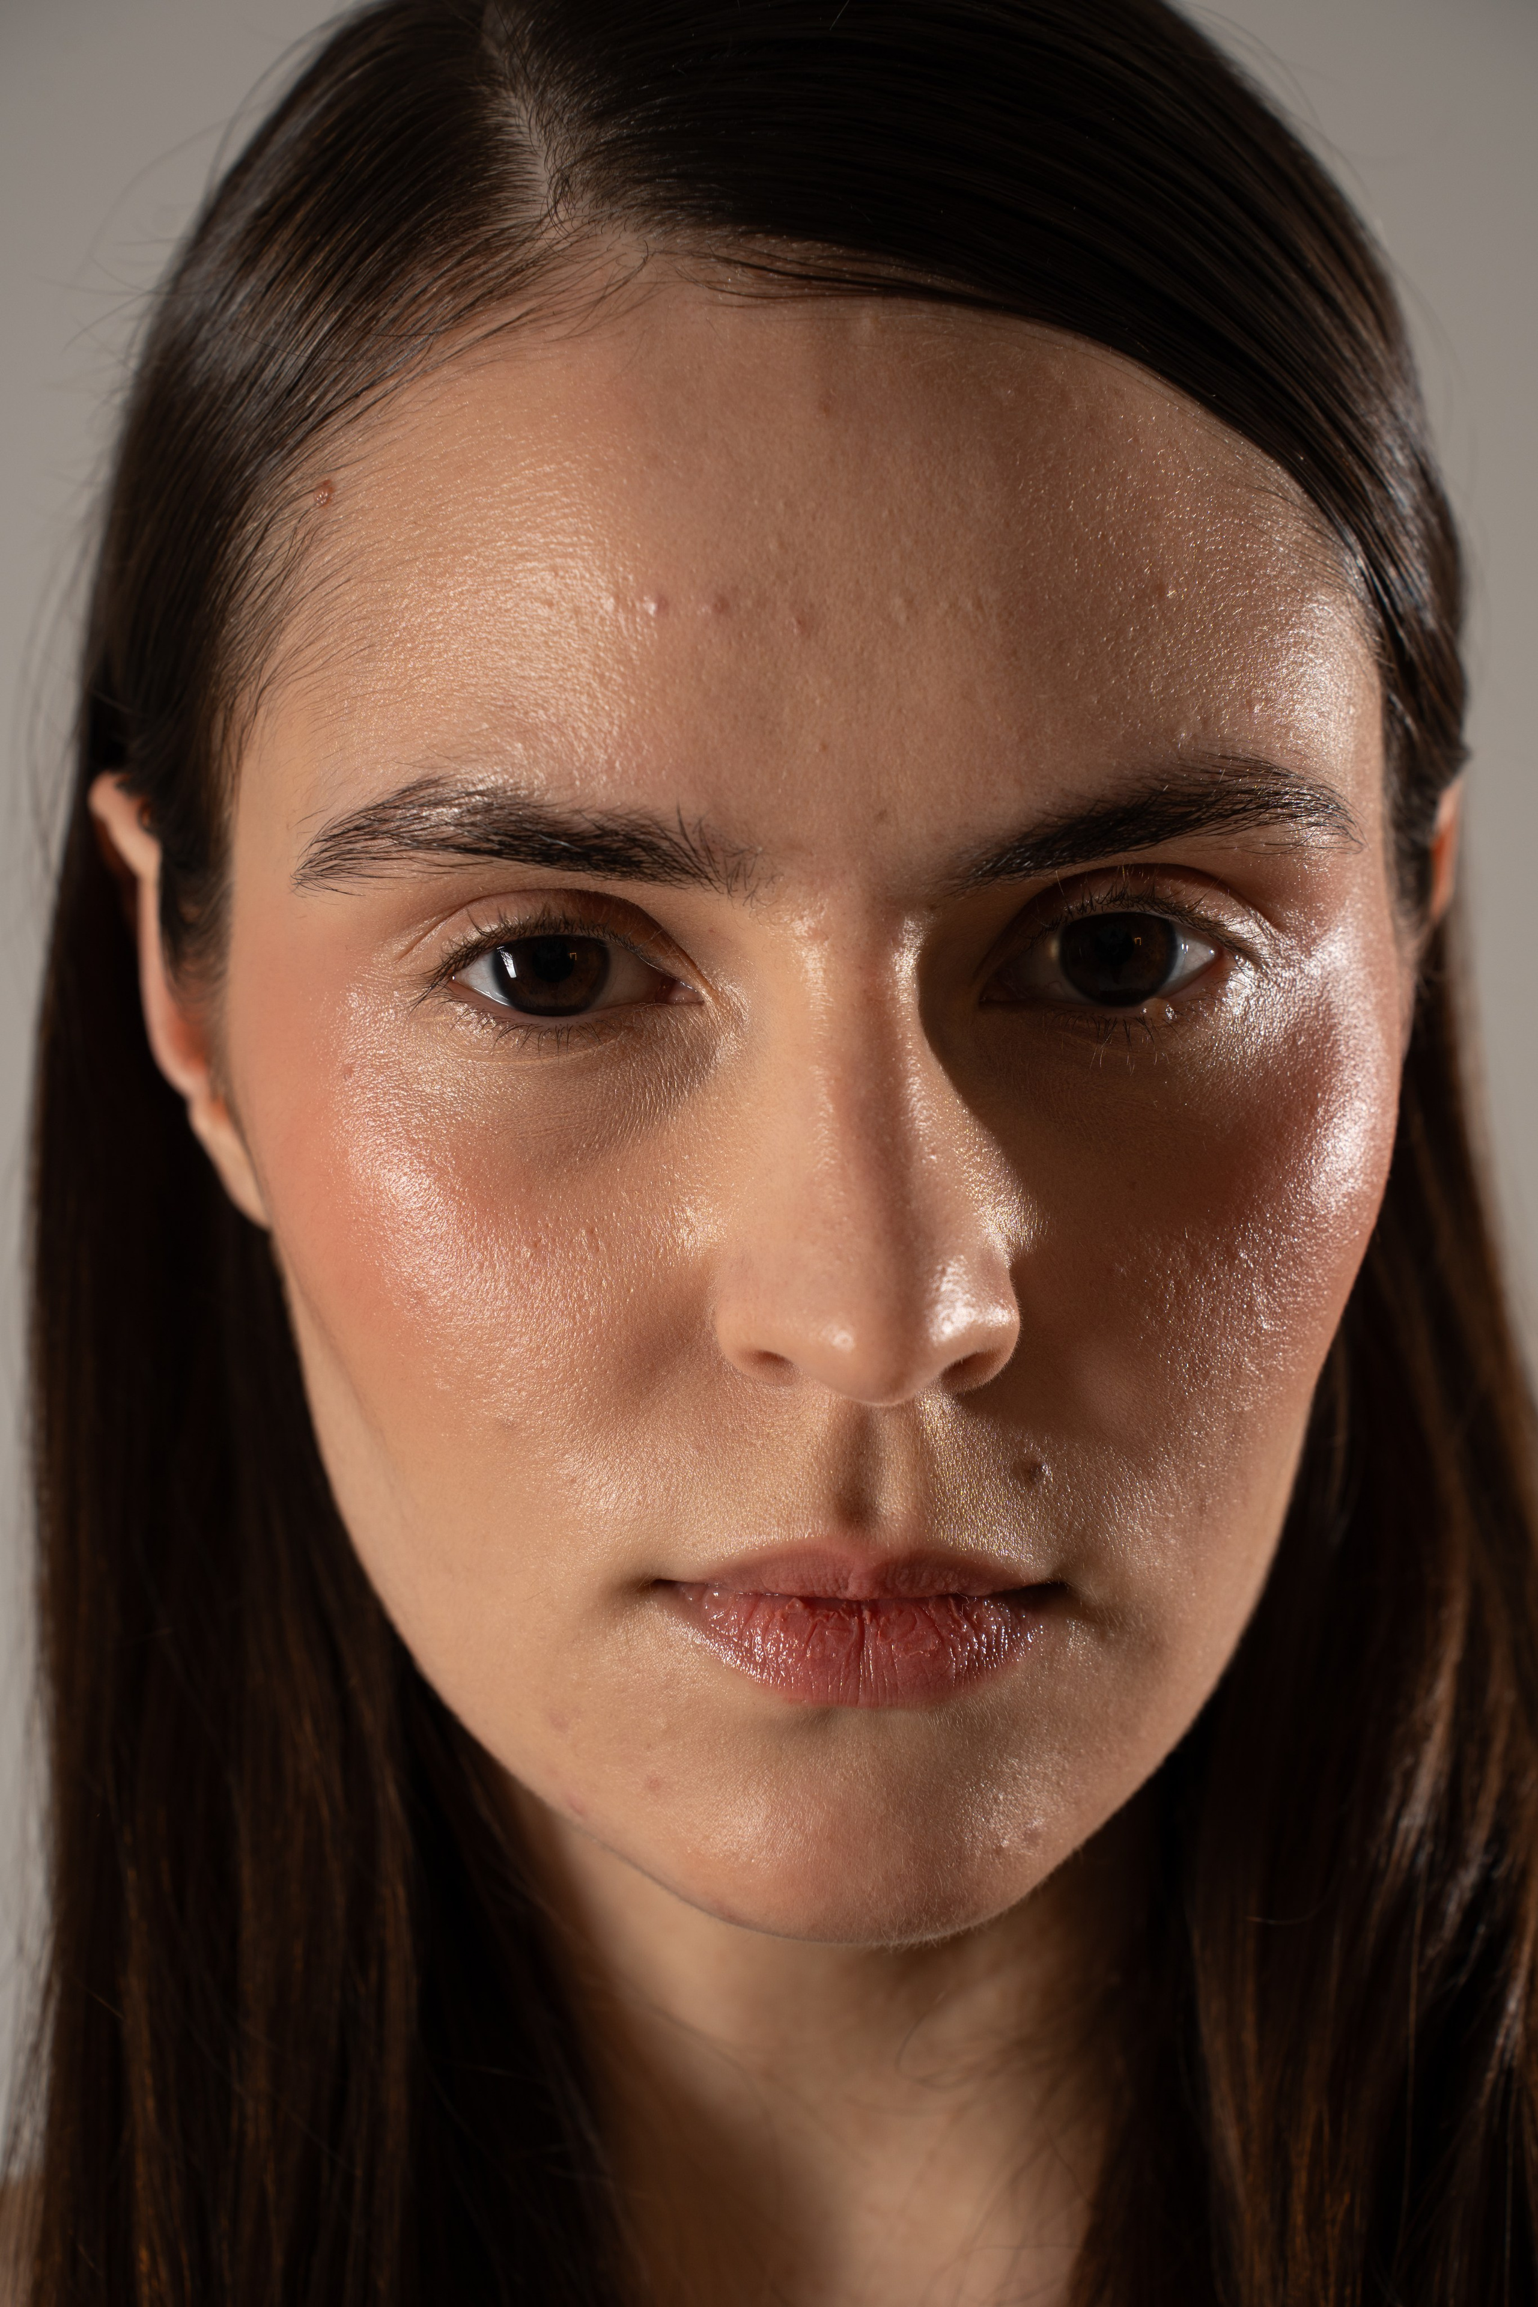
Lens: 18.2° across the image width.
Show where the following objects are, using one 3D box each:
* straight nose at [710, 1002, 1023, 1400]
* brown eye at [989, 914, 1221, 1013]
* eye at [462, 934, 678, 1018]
[{"bbox_3d":[0.010,0.005,0.503,0.032,0.041,0.026,-2,7,-5],"label":"straight nose"},{"bbox_3d":[0.036,-0.021,0.517,0.025,0.011,0.011,-2,7,-5],"label":"brown eye"},{"bbox_3d":[-0.022,-0.019,0.514,0.025,0.010,0.011,-2,7,-5],"label":"eye"}]

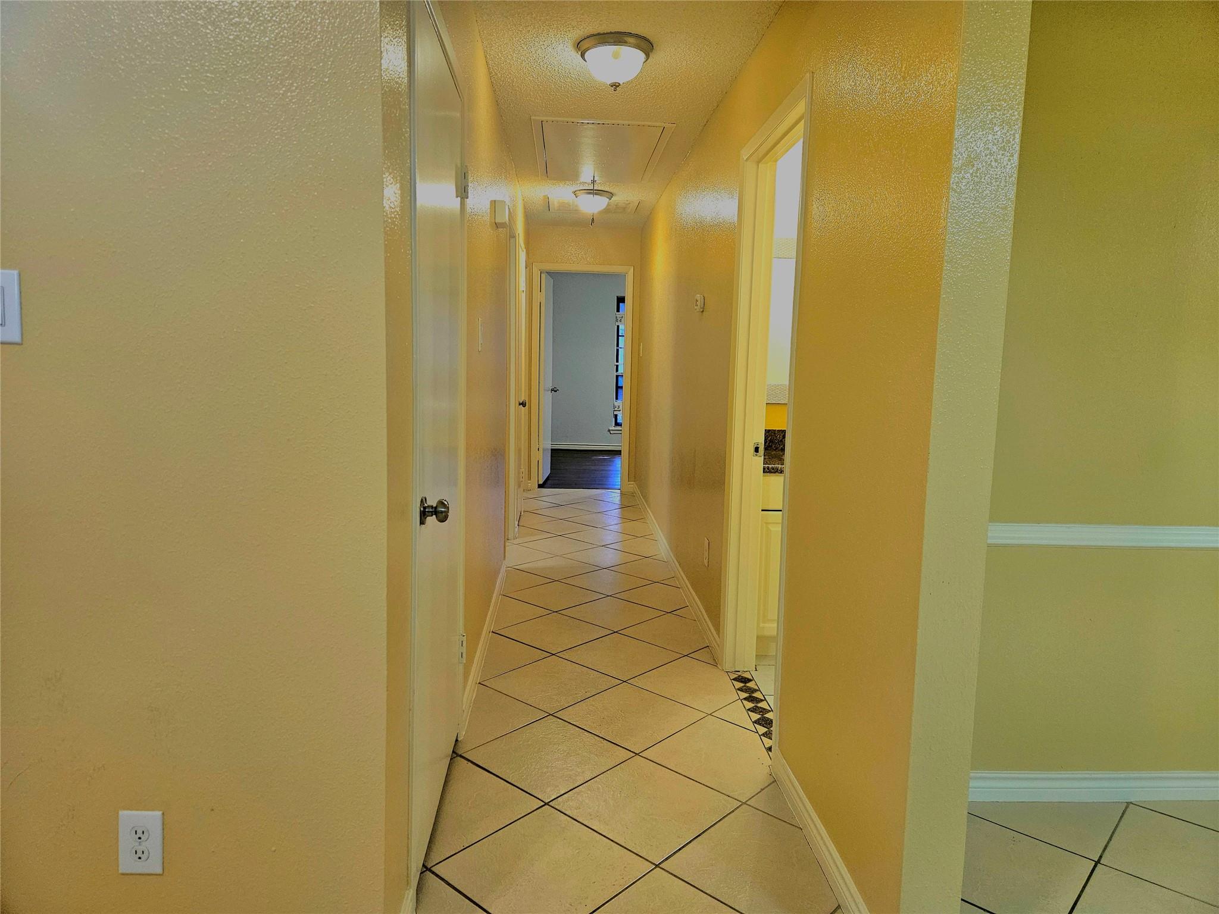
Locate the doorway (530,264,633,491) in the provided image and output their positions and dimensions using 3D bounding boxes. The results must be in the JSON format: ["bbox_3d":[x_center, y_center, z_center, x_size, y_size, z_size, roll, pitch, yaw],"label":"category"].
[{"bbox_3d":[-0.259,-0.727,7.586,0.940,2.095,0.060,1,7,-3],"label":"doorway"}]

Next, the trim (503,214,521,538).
[{"bbox_3d":[-0.631,-0.433,5.192,0.060,2.100,0.880,1,7,-3],"label":"trim"}]

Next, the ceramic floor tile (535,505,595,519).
[{"bbox_3d":[-0.394,0.457,6.605,0.400,0.010,0.400,8,10,42],"label":"ceramic floor tile"}]

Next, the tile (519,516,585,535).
[{"bbox_3d":[-0.365,0.530,6.036,0.400,0.010,0.400,8,10,42],"label":"tile"}]

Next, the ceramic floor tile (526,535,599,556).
[{"bbox_3d":[-0.337,0.603,5.466,0.400,0.010,0.400,8,10,42],"label":"ceramic floor tile"}]

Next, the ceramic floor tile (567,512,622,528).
[{"bbox_3d":[-0.093,0.498,6.335,0.400,0.010,0.400,8,10,42],"label":"ceramic floor tile"}]

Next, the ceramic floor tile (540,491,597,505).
[{"bbox_3d":[-0.422,0.383,7.175,0.400,0.010,0.400,8,10,42],"label":"ceramic floor tile"}]

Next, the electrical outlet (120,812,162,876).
[{"bbox_3d":[-0.872,0.719,1.508,0.077,0.121,0.008,1,7,-3],"label":"electrical outlet"}]

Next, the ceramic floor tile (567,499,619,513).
[{"bbox_3d":[-0.121,0.425,6.905,0.400,0.010,0.400,8,10,42],"label":"ceramic floor tile"}]

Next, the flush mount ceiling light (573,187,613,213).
[{"bbox_3d":[-0.119,-1.839,5.891,0.300,0.145,0.300,1,7,-3],"label":"flush mount ceiling light"}]

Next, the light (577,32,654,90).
[{"bbox_3d":[0.021,-1.473,3.074,0.300,0.153,0.300,1,7,-3],"label":"light"}]

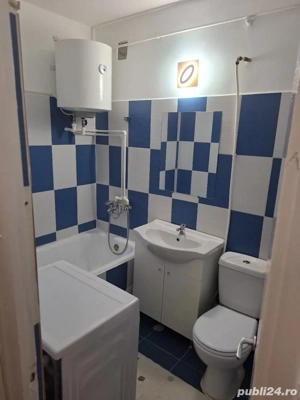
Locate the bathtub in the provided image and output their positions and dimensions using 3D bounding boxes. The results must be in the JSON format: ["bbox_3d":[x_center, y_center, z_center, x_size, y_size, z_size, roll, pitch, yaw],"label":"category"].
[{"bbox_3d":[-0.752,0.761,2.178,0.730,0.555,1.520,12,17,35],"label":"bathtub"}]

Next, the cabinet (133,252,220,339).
[{"bbox_3d":[0.199,0.662,2.200,0.630,0.720,0.310,12,17,35],"label":"cabinet"}]

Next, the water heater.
[{"bbox_3d":[-0.544,-0.961,2.195,0.460,0.515,0.445,2,14,0],"label":"water heater"}]

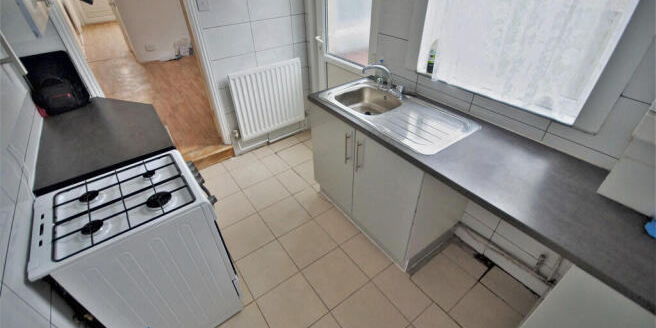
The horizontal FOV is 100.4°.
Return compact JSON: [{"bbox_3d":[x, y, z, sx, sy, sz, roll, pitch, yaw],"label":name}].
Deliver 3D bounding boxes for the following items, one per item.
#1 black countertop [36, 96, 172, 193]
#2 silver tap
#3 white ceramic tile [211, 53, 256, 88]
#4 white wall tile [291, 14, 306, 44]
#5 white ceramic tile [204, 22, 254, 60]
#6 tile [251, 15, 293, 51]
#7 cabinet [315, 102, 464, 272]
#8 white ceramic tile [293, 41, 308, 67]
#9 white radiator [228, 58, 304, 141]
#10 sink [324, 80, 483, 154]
[{"bbox_3d":[-1.365,-0.226,1.666,0.590,0.037,1.042,-25,44,-28],"label":"black countertop"},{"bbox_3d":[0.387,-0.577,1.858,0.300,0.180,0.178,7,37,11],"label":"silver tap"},{"bbox_3d":[-0.824,-0.858,2.499,0.399,0.253,0.012,-25,44,-28],"label":"white ceramic tile"},{"bbox_3d":[-0.280,-1.306,2.663,0.150,0.250,0.010,-24,42,-28],"label":"white wall tile"},{"bbox_3d":[-0.829,-1.055,2.345,0.400,0.250,0.010,-24,42,-28],"label":"white ceramic tile"},{"bbox_3d":[-0.504,-1.203,2.534,0.403,0.250,0.010,-24,42,-28],"label":"tile"},{"bbox_3d":[0.413,0.063,2.003,0.565,0.892,1.019,-25,44,-28],"label":"cabinet"},{"bbox_3d":[-0.273,-1.115,2.816,0.154,0.253,0.012,-25,44,-28],"label":"white ceramic tile"},{"bbox_3d":[-0.586,-0.656,2.772,0.725,0.680,0.090,-24,42,-28],"label":"white radiator"},{"bbox_3d":[0.399,-0.289,1.737,0.500,0.145,0.950,-24,42,-28],"label":"sink"}]

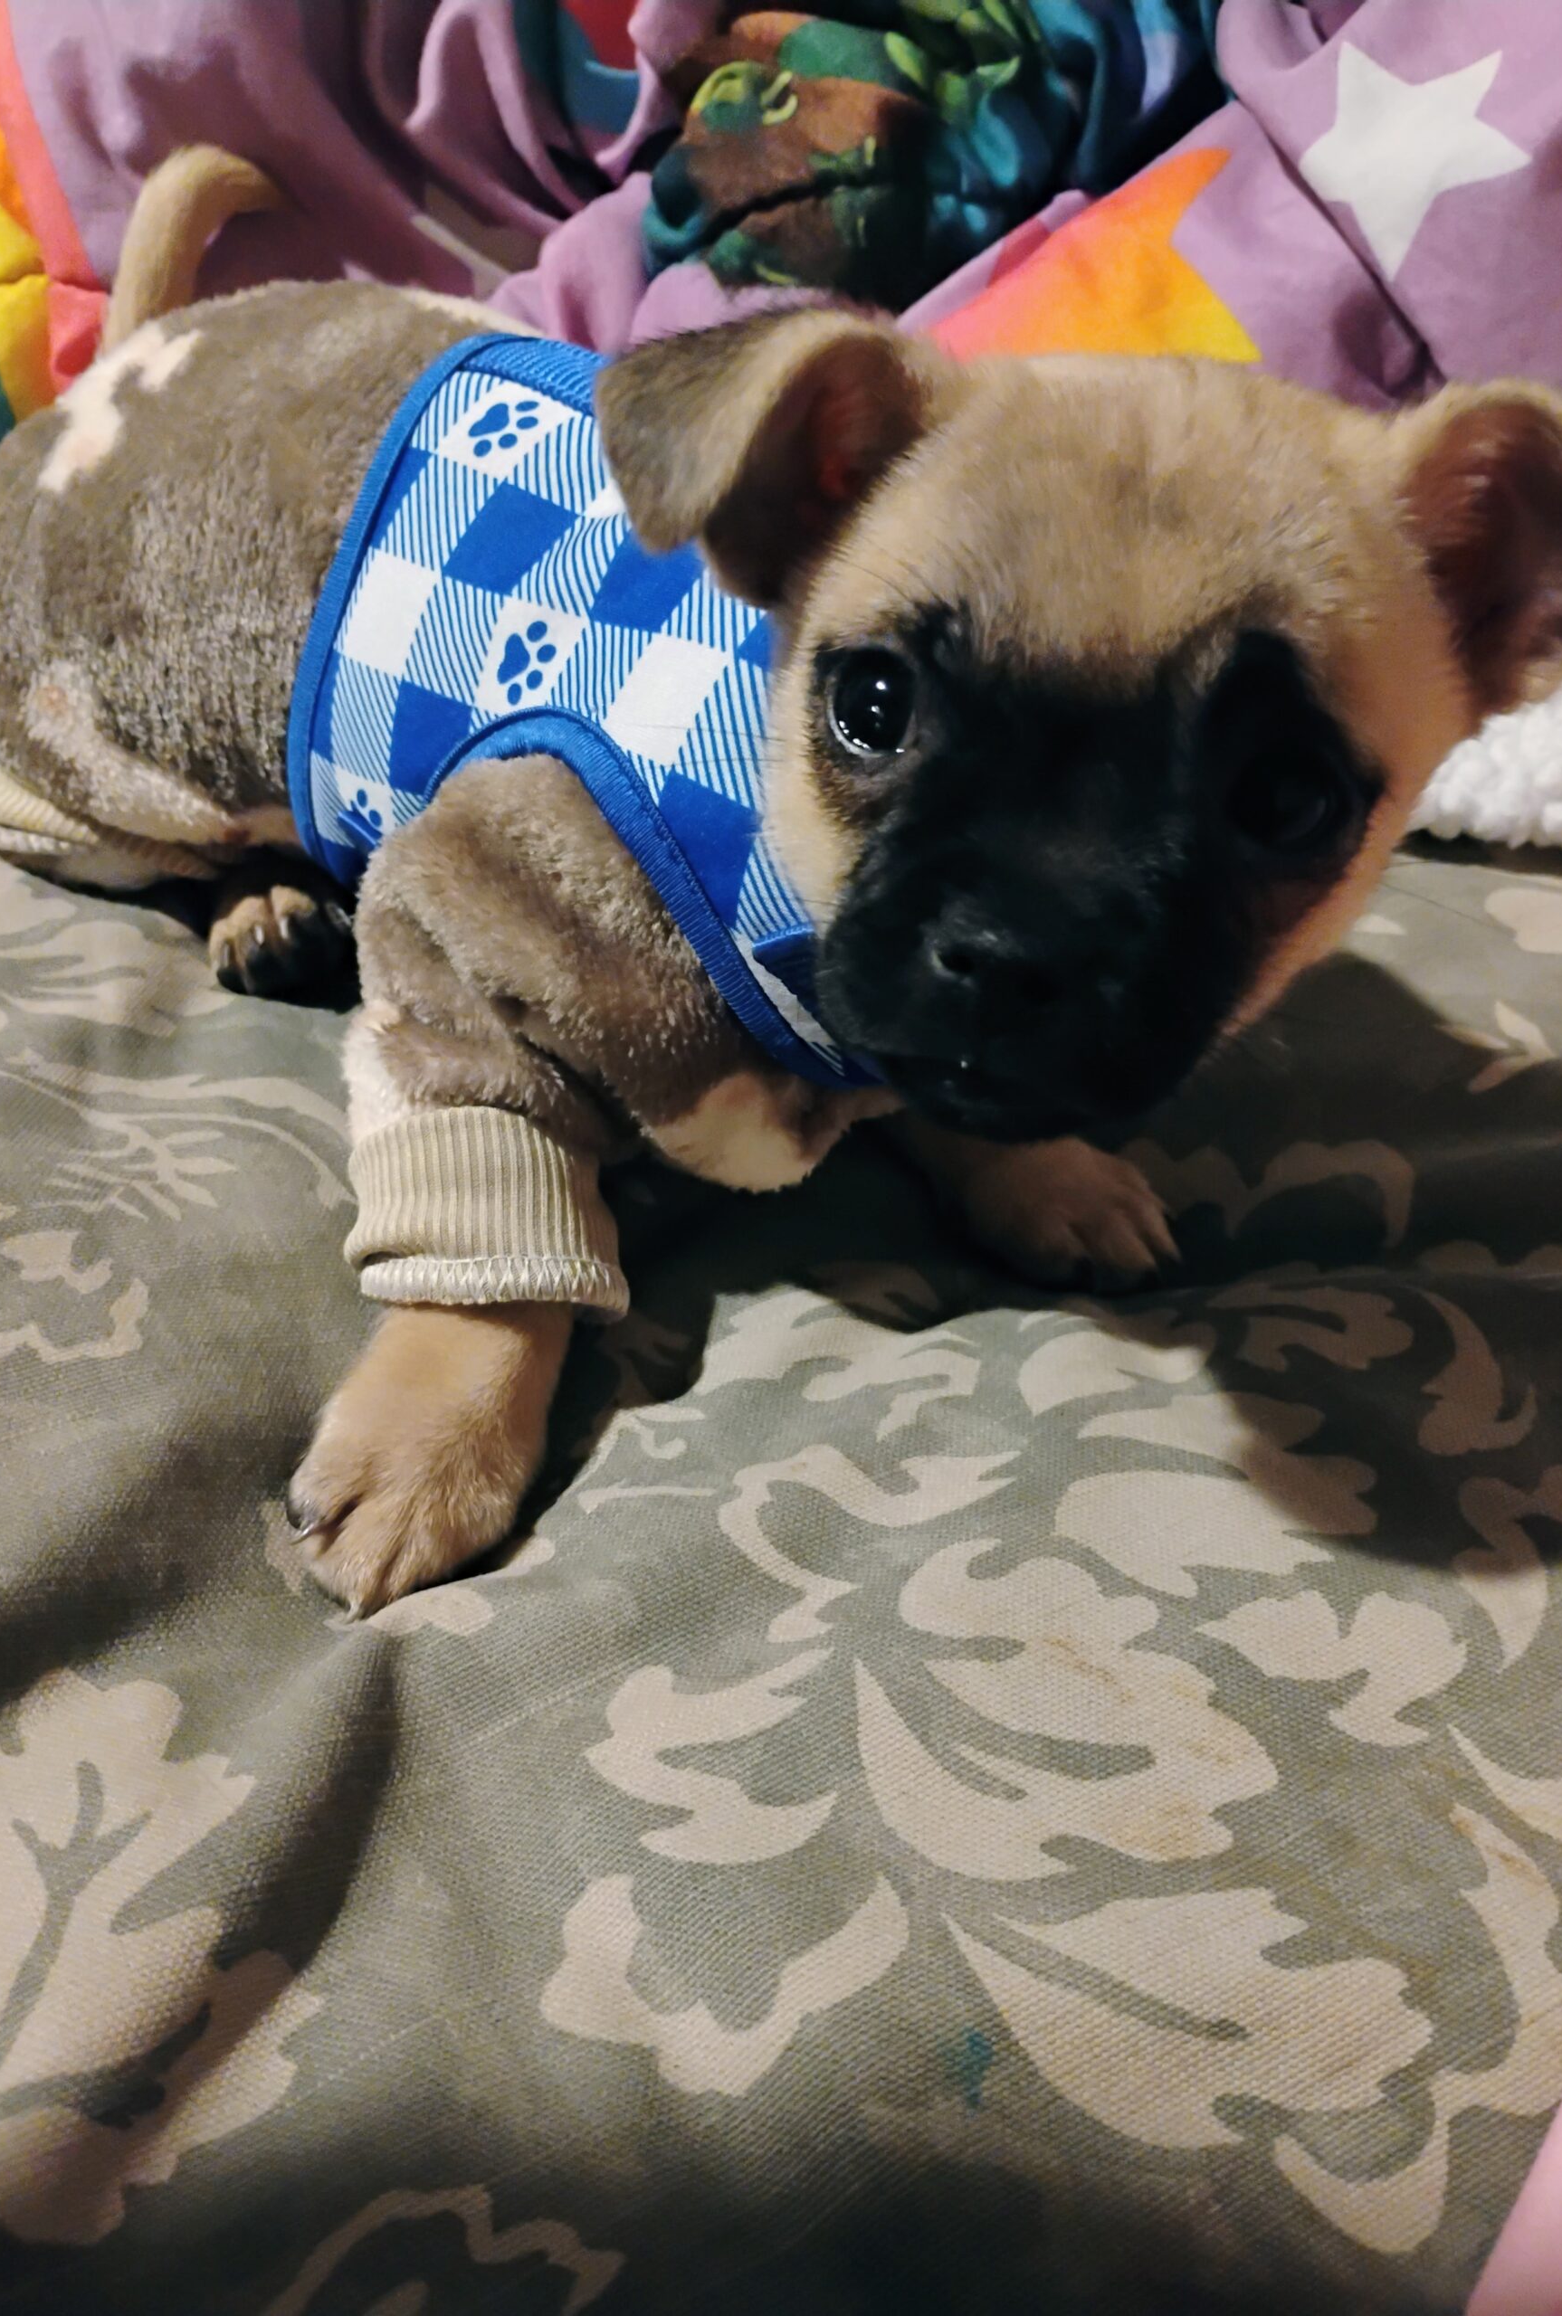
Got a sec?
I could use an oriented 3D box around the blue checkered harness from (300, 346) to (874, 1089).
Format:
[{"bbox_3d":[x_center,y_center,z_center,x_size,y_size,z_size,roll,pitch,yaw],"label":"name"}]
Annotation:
[{"bbox_3d":[-0.029,-0.104,0.430,0.130,0.130,0.110,25,42,32],"label":"blue checkered harness"}]

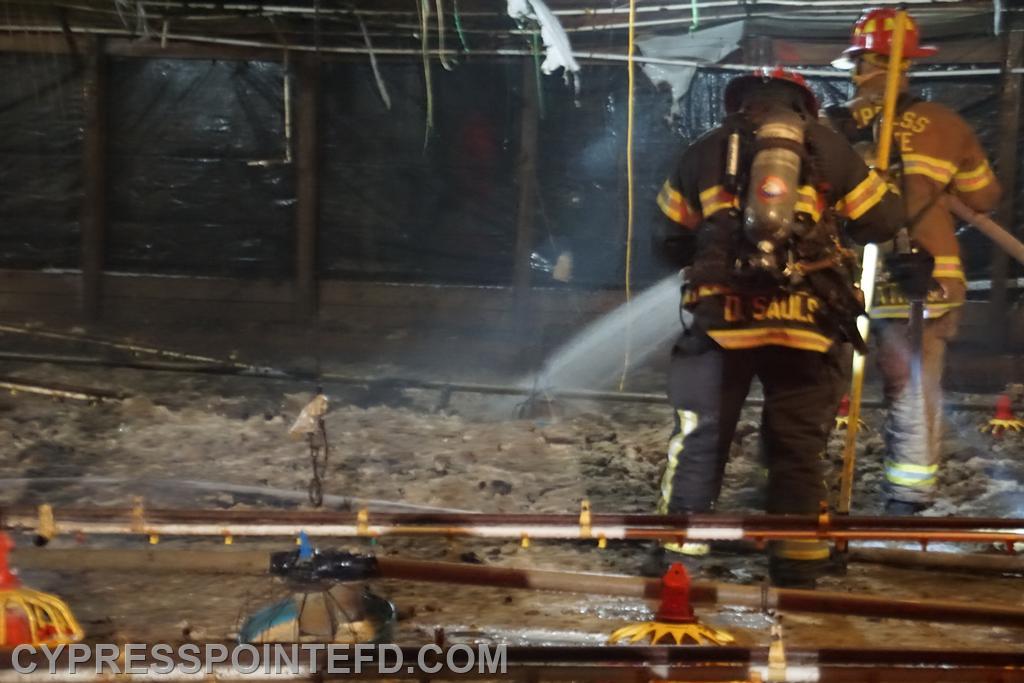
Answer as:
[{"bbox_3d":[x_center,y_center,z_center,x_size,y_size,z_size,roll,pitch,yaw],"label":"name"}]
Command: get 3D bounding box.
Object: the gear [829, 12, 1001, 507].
[{"bbox_3d":[1.528,-0.307,8.100,0.700,1.890,0.520,2,8,5],"label":"gear"}]

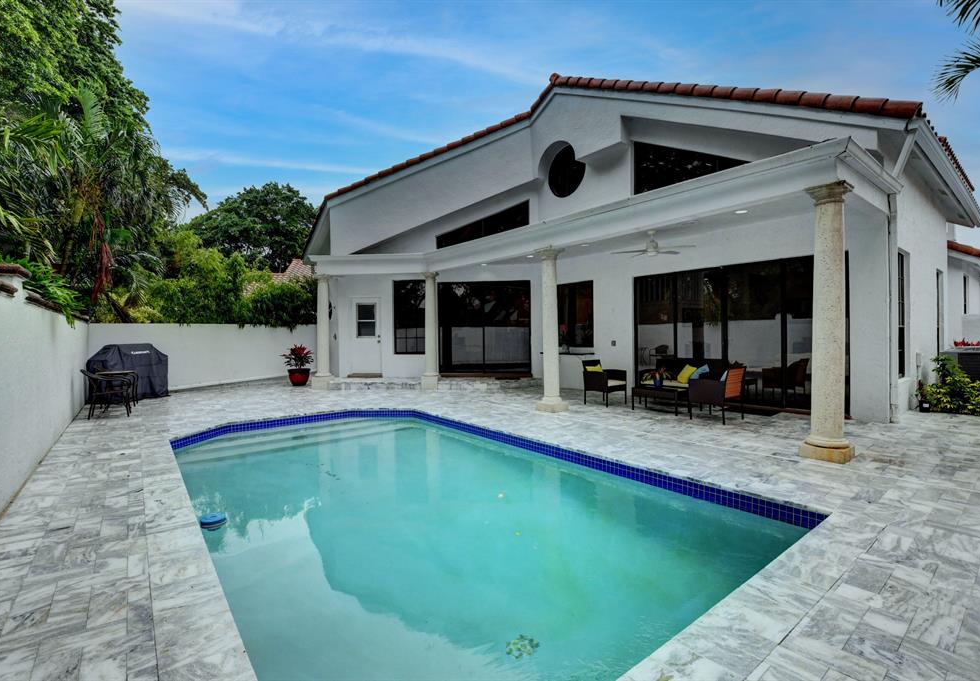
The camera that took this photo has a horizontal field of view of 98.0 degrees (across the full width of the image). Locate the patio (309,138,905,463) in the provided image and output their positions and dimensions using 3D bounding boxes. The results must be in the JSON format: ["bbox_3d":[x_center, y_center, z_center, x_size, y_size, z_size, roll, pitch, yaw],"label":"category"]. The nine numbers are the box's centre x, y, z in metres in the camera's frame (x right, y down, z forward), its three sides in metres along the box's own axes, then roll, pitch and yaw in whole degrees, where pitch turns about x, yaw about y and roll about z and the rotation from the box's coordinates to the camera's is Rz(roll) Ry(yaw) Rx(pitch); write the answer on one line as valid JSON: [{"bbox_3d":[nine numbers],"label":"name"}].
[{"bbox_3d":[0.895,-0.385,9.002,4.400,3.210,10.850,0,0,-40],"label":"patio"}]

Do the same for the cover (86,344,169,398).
[{"bbox_3d":[-7.479,0.655,8.884,0.720,1.130,1.120,0,0,15],"label":"cover"}]

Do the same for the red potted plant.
[{"bbox_3d":[-5.261,0.670,11.650,0.860,1.100,0.850,0,0,0],"label":"red potted plant"}]

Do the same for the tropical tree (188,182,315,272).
[{"bbox_3d":[-13.811,-4.030,25.000,7.700,10.500,7.300,0,0,0],"label":"tropical tree"}]

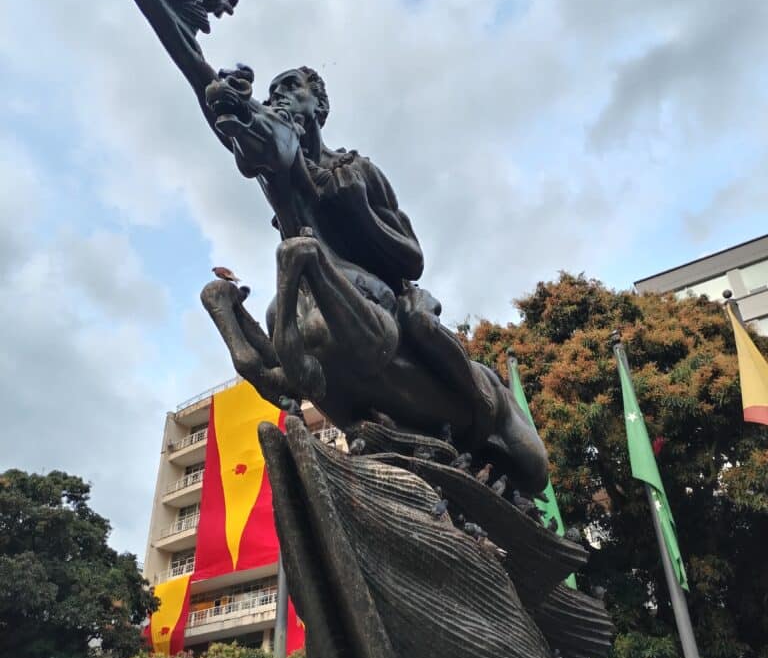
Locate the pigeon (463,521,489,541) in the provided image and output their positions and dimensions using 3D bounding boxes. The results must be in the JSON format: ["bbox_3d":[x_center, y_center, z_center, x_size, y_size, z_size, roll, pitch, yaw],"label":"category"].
[{"bbox_3d":[0.855,1.901,7.309,0.290,0.240,0.130,0,-34,-3],"label":"pigeon"}]

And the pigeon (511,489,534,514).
[{"bbox_3d":[1.446,1.794,7.974,0.270,0.260,0.130,0,-34,-4],"label":"pigeon"}]

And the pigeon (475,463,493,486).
[{"bbox_3d":[1.047,1.530,8.090,0.130,0.250,0.250,25,-43,-34],"label":"pigeon"}]

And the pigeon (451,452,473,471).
[{"bbox_3d":[0.820,1.407,8.139,0.260,0.220,0.130,-14,-36,17],"label":"pigeon"}]

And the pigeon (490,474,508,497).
[{"bbox_3d":[1.208,1.637,8.047,0.130,0.260,0.240,20,-40,-29],"label":"pigeon"}]

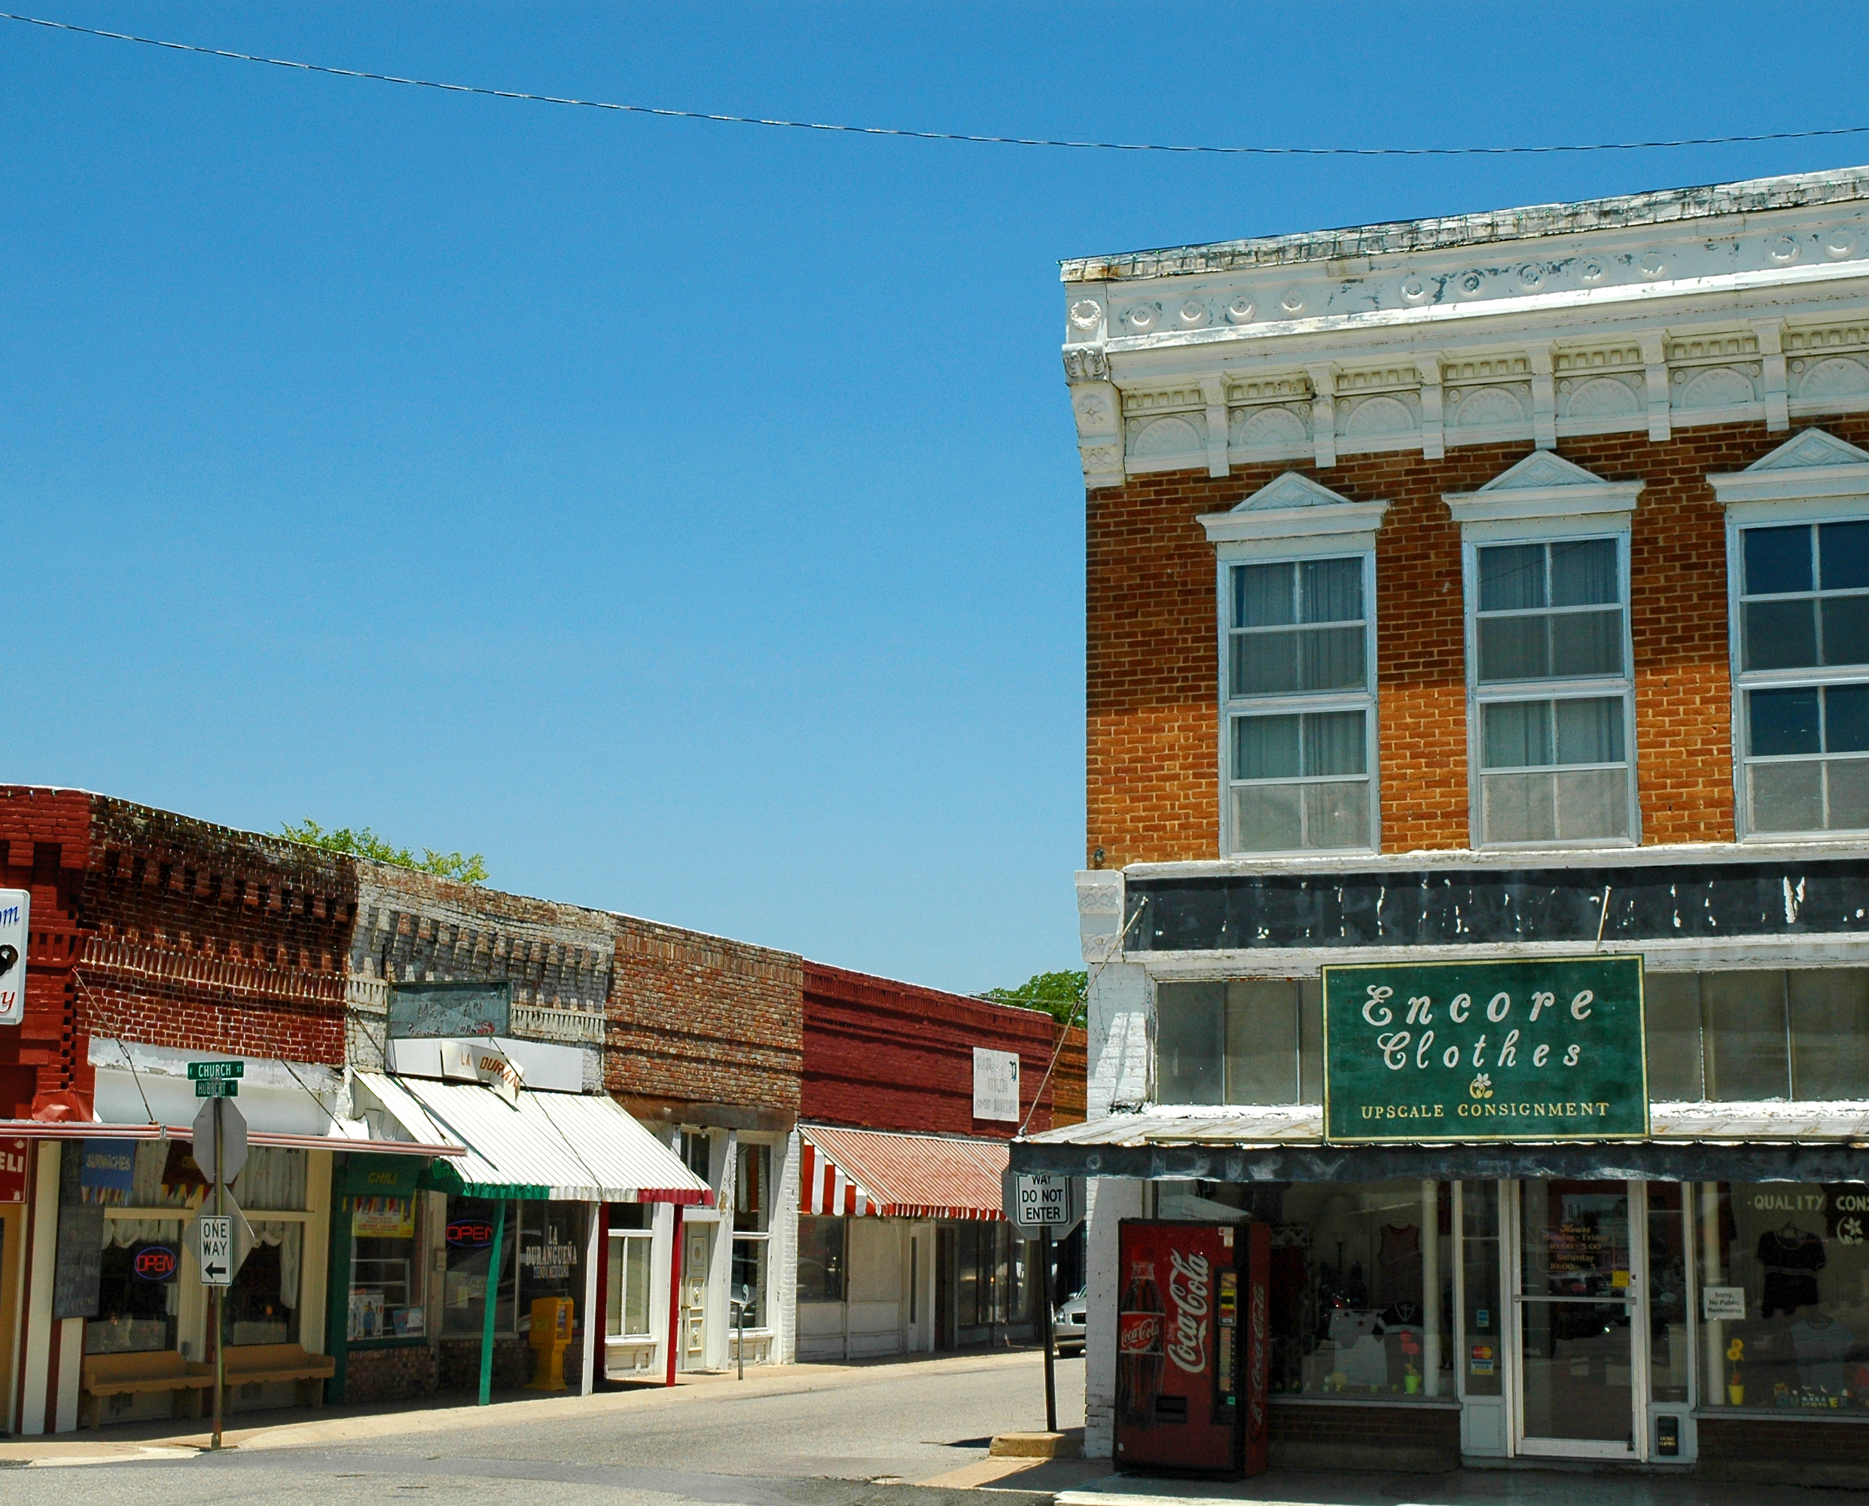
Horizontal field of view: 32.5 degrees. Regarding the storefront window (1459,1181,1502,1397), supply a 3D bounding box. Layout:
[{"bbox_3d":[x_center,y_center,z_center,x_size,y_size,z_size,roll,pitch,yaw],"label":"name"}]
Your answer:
[{"bbox_3d":[3.998,3.833,23.489,0.316,1.740,0.100,-3,-9,23],"label":"storefront window"}]

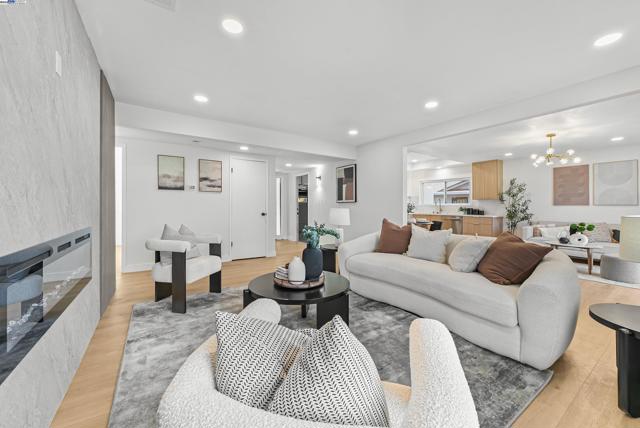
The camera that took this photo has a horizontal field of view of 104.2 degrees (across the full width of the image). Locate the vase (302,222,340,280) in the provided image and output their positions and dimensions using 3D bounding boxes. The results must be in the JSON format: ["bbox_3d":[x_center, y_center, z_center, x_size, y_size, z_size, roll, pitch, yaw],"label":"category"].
[{"bbox_3d":[0.008,0.343,2.312,0.345,0.515,0.280,1,1,0],"label":"vase"}]

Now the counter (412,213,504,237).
[{"bbox_3d":[4.055,0.480,7.588,0.640,0.910,2.480,0,2,-34],"label":"counter"}]

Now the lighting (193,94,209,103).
[{"bbox_3d":[-1.468,-1.407,3.061,0.160,0.025,0.160,0,2,-34],"label":"lighting"}]

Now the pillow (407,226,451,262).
[{"bbox_3d":[1.301,0.350,2.959,0.170,0.450,0.490,18,-9,-33],"label":"pillow"}]

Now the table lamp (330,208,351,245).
[{"bbox_3d":[0.330,0.209,4.006,0.320,0.600,0.320,0,1,0],"label":"table lamp"}]

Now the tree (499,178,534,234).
[{"bbox_3d":[4.889,0.046,6.202,0.850,1.854,0.880,0,2,-33],"label":"tree"}]

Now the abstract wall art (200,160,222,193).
[{"bbox_3d":[-2.046,-0.706,4.684,0.410,0.600,0.030,0,2,-34],"label":"abstract wall art"}]

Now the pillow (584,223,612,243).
[{"bbox_3d":[5.632,0.376,5.041,0.150,0.390,0.420,18,-8,-33],"label":"pillow"}]

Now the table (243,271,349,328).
[{"bbox_3d":[-0.160,0.814,2.196,0.906,0.430,0.906,0,1,0],"label":"table"}]

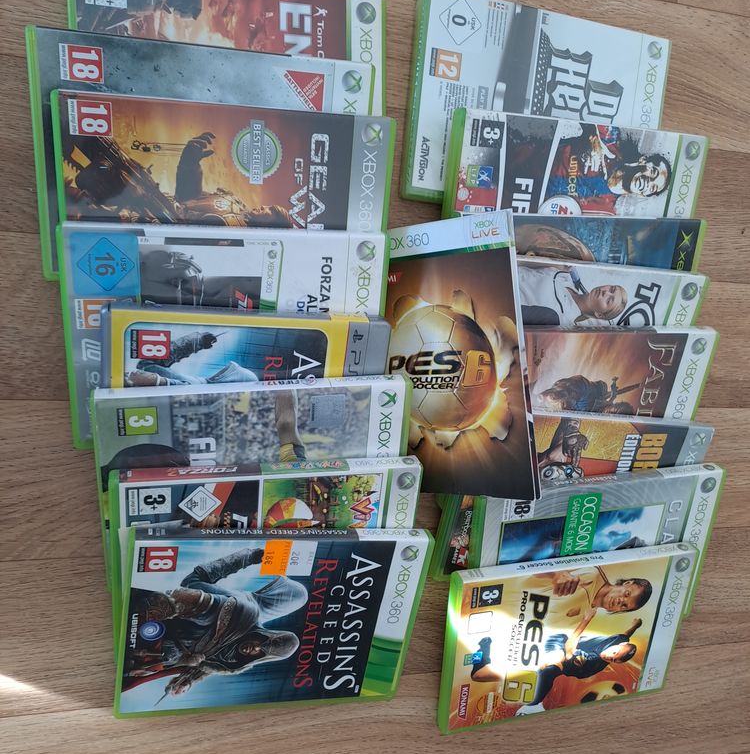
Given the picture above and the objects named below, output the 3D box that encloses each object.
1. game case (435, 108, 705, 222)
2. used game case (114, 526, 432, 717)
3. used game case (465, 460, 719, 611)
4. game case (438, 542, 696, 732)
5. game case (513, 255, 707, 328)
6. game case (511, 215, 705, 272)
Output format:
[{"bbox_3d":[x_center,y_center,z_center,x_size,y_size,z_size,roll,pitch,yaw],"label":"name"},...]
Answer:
[{"bbox_3d":[0.138,-0.107,0.509,0.190,0.015,0.135,0,107,-16],"label":"game case"},{"bbox_3d":[-0.065,0.160,0.471,0.190,0.015,0.135,5,112,-19],"label":"used game case"},{"bbox_3d":[0.160,0.134,0.535,0.190,0.015,0.135,-3,113,-14],"label":"used game case"},{"bbox_3d":[0.144,0.195,0.540,0.190,0.015,0.135,-3,112,-15],"label":"game case"},{"bbox_3d":[0.132,-0.013,0.506,0.190,0.015,0.135,2,112,-17],"label":"game case"},{"bbox_3d":[0.135,-0.045,0.511,0.190,0.015,0.135,-2,111,-16],"label":"game case"}]

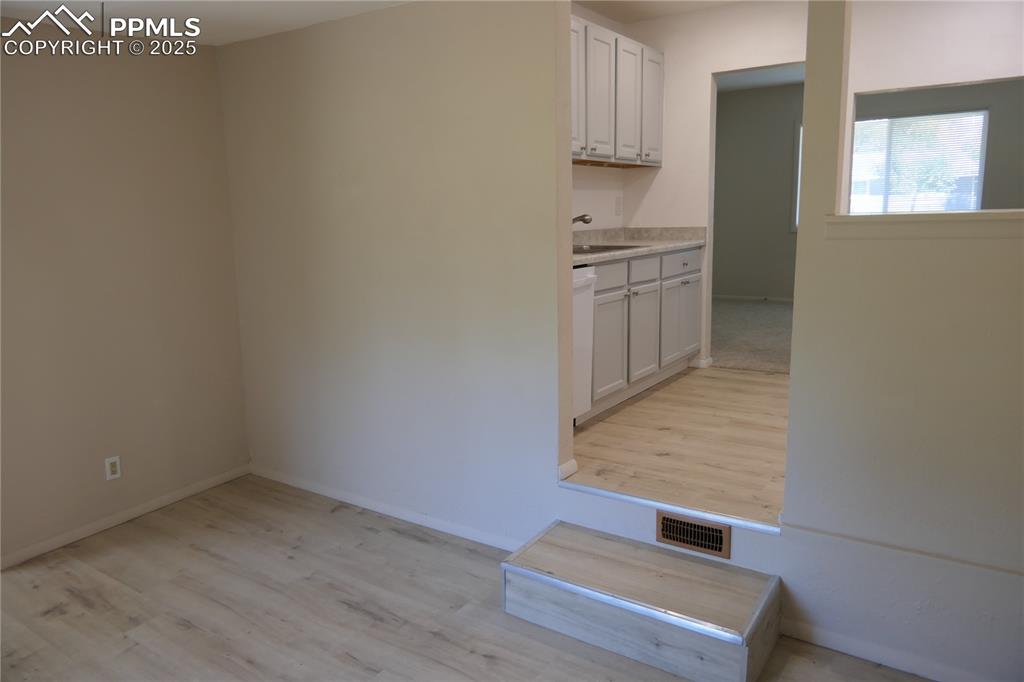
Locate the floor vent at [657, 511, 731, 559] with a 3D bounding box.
[{"bbox_3d":[0.685,0.737,2.598,0.288,0.132,0.015,6,12,34],"label":"floor vent"}]

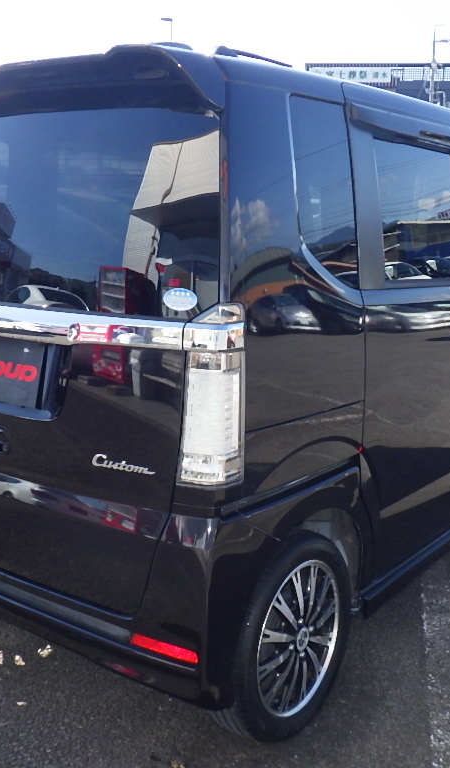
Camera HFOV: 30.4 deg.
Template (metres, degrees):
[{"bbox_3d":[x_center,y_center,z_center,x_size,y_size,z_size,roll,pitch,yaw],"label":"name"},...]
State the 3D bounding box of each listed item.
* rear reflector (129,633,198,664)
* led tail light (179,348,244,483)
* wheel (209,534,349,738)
[{"bbox_3d":[-0.139,0.604,1.897,0.182,0.029,0.022,7,13,31],"label":"rear reflector"},{"bbox_3d":[-0.030,0.072,1.780,0.114,0.297,0.090,9,11,36],"label":"led tail light"},{"bbox_3d":[0.146,0.652,2.203,0.170,0.560,0.560,9,14,36],"label":"wheel"}]

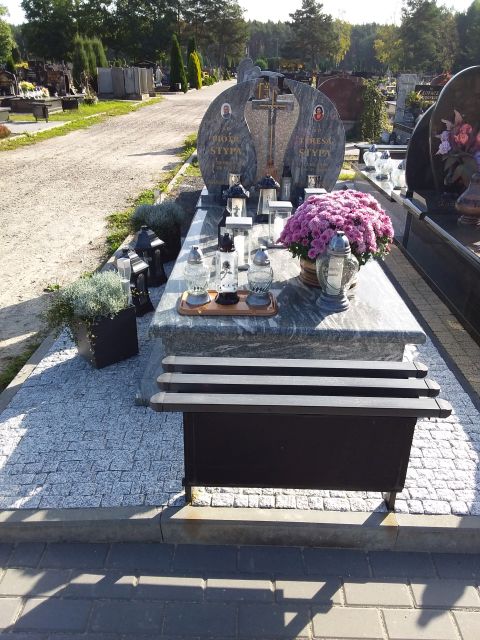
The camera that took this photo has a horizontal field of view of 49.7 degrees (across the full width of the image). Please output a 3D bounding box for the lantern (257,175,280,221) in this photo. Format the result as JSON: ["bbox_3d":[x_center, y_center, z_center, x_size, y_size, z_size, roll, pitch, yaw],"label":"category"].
[{"bbox_3d":[0.208,-0.873,3.686,0.167,0.309,0.167,1,25,1],"label":"lantern"}]

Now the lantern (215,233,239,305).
[{"bbox_3d":[-0.051,-0.225,2.230,0.108,0.304,0.108,1,25,1],"label":"lantern"}]

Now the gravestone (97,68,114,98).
[{"bbox_3d":[-7.270,-12.665,27.856,0.870,1.500,0.200,2,25,0],"label":"gravestone"}]

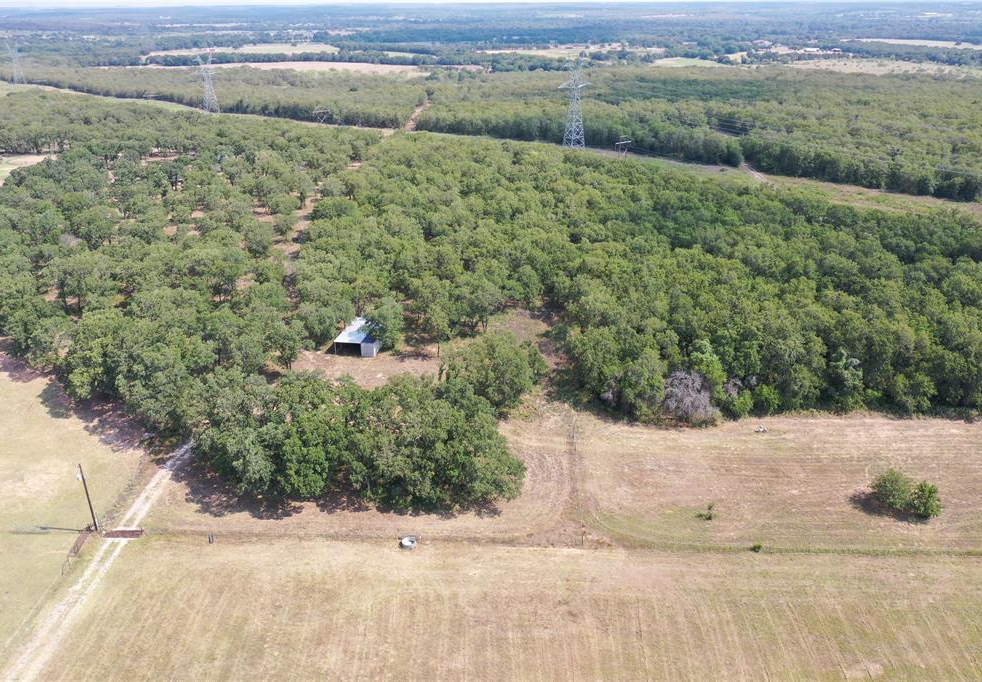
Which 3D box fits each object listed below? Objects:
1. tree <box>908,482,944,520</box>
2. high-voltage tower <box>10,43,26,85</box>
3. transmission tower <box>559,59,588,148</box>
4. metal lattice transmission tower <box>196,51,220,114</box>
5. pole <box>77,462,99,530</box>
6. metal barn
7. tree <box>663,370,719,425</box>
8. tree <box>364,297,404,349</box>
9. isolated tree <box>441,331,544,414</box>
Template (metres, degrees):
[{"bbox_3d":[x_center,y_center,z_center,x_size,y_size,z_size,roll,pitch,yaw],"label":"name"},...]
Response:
[{"bbox_3d":[56.594,20.645,103.694,4.500,4.500,4.300,14,27,30],"label":"tree"},{"bbox_3d":[-388.900,-229.229,649.716,7.500,38.500,21.000,21,31,41],"label":"high-voltage tower"},{"bbox_3d":[38.110,-107.662,360.448,7.500,39.500,21.000,21,31,41],"label":"transmission tower"},{"bbox_3d":[-170.951,-156.284,480.736,7.500,35.444,16.500,17,29,35],"label":"metal lattice transmission tower"},{"bbox_3d":[-50.465,19.684,99.814,0.600,9.800,0.450,0,23,0],"label":"pole"},{"bbox_3d":[-24.265,-0.756,156.467,8.000,2.900,12.400,5,24,12],"label":"metal barn"},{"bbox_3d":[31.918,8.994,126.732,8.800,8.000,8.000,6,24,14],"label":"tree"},{"bbox_3d":[-20.870,-3.592,154.556,8.000,9.600,8.000,-3,23,-8],"label":"tree"},{"bbox_3d":[0.578,5.198,131.365,17.000,11.500,15.000,0,23,0],"label":"isolated tree"}]

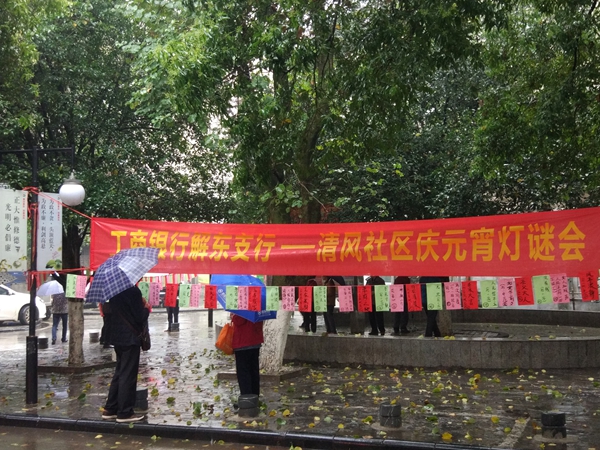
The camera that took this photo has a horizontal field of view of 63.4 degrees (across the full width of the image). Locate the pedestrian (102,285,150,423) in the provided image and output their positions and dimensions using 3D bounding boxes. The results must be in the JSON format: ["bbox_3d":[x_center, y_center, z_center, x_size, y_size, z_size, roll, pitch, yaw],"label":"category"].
[{"bbox_3d":[-1.880,1.254,5.293,0.460,1.670,0.550,5,-8,-41],"label":"pedestrian"}]

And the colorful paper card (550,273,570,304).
[{"bbox_3d":[2.351,0.576,4.382,0.145,0.260,0.012,-4,-7,17],"label":"colorful paper card"}]

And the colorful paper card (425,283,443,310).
[{"bbox_3d":[1.339,0.715,4.850,0.147,0.270,0.015,-2,-7,13],"label":"colorful paper card"}]

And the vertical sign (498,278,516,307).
[{"bbox_3d":[1.925,0.628,4.507,0.145,0.260,0.012,-3,-6,17],"label":"vertical sign"}]

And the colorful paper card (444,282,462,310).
[{"bbox_3d":[1.513,0.712,4.800,0.145,0.270,0.015,-2,-7,13],"label":"colorful paper card"}]

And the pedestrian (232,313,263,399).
[{"bbox_3d":[-0.632,1.389,5.838,0.520,1.580,0.380,1,-7,-11],"label":"pedestrian"}]

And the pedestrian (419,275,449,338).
[{"bbox_3d":[3.146,1.869,11.588,0.540,1.650,0.350,0,-6,-9],"label":"pedestrian"}]

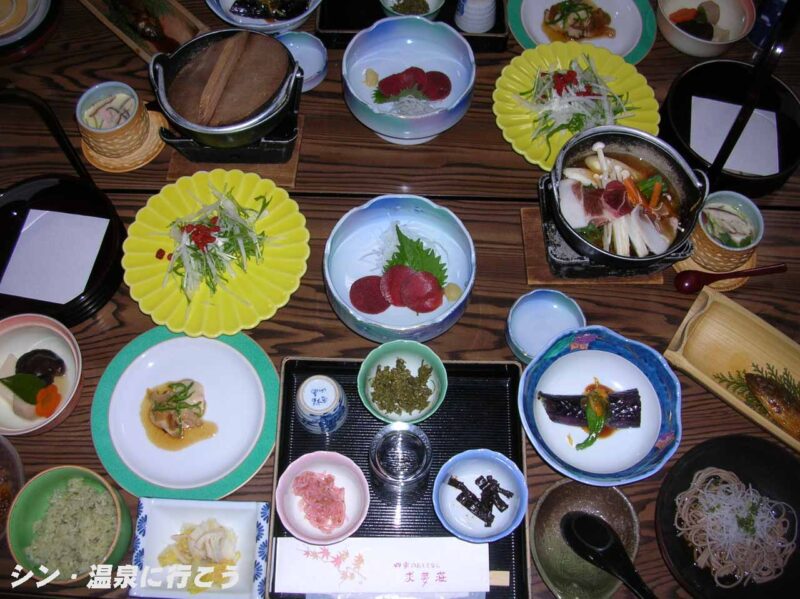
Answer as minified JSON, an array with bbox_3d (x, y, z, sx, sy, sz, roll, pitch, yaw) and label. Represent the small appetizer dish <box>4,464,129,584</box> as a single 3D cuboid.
[{"bbox_3d":[-0.321,0.226,0.800,0.108,0.063,0.108,0,67,-1],"label":"small appetizer dish"}]

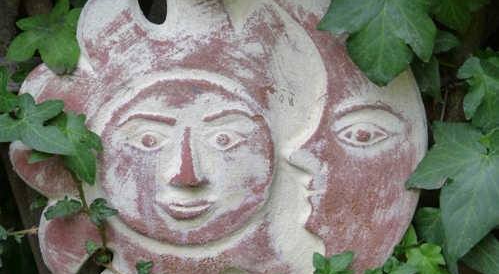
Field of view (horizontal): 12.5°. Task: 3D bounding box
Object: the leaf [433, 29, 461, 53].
[{"bbox_3d":[0.137,-0.068,1.620,0.028,0.018,0.006,-1,-20,-10],"label":"leaf"}]

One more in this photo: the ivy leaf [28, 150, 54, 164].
[{"bbox_3d":[-0.156,0.013,1.720,0.023,0.015,0.007,0,6,0],"label":"ivy leaf"}]

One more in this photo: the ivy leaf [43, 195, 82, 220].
[{"bbox_3d":[-0.129,0.050,1.580,0.026,0.007,0.018,1,50,5],"label":"ivy leaf"}]

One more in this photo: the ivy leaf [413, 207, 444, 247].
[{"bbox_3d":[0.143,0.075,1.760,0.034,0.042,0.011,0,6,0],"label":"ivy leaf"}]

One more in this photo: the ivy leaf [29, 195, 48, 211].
[{"bbox_3d":[-0.150,0.047,1.620,0.013,0.012,0.004,0,-25,0],"label":"ivy leaf"}]

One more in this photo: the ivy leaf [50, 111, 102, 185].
[{"bbox_3d":[-0.132,0.008,1.710,0.044,0.056,0.015,0,6,0],"label":"ivy leaf"}]

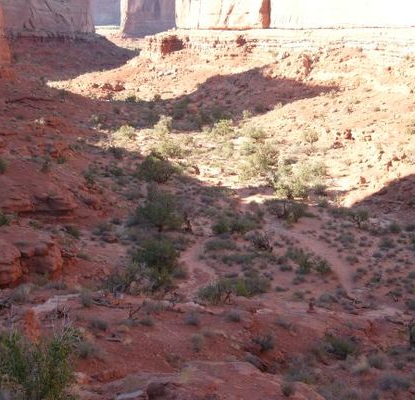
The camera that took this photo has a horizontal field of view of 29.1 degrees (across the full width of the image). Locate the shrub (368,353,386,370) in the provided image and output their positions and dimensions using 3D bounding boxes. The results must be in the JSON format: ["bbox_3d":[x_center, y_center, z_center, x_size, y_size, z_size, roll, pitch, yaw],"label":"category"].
[{"bbox_3d":[4.326,4.134,20.500,0.461,0.419,0.424,0,13,0],"label":"shrub"}]

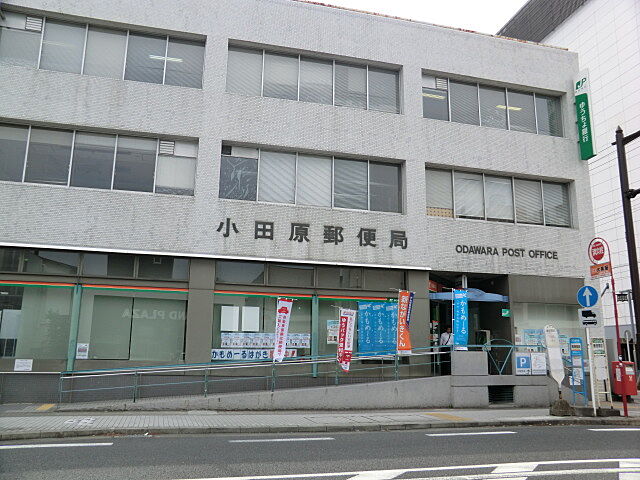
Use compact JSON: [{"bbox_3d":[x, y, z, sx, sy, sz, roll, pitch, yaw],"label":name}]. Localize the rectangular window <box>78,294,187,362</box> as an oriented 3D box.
[{"bbox_3d":[-5.491,2.634,15.924,2.951,1.855,0.100,4,-12,-14],"label":"rectangular window"}]

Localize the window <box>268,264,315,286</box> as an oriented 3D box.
[{"bbox_3d":[-0.918,1.172,17.449,1.570,0.681,0.100,4,-12,-14],"label":"window"}]

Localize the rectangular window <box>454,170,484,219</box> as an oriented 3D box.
[{"bbox_3d":[5.193,-1.554,18.613,1.201,1.718,0.100,4,-9,-15],"label":"rectangular window"}]

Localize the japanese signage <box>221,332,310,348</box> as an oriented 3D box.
[{"bbox_3d":[-1.667,3.168,16.850,2.810,0.441,0.020,4,-12,-14],"label":"japanese signage"}]

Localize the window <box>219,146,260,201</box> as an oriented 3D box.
[{"bbox_3d":[-2.641,-2.180,17.722,1.251,1.828,0.100,4,-11,-15],"label":"window"}]

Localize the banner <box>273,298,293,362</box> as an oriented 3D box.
[{"bbox_3d":[-1.015,2.457,14.545,0.450,1.680,0.100,7,-12,-14],"label":"banner"}]

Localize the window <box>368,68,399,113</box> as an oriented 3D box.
[{"bbox_3d":[2.349,-5.494,19.654,1.243,1.734,0.100,4,-12,-14],"label":"window"}]

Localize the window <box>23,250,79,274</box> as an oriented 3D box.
[{"bbox_3d":[-7.443,0.647,14.855,1.398,0.646,0.100,4,-9,-15],"label":"window"}]

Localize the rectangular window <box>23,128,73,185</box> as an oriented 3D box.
[{"bbox_3d":[-7.690,-2.377,15.257,1.174,1.670,0.100,4,-9,-15],"label":"rectangular window"}]

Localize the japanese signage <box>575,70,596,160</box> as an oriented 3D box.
[{"bbox_3d":[10.366,-4.798,20.840,0.190,3.380,0.650,4,-11,-15],"label":"japanese signage"}]

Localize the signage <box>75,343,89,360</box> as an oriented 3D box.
[{"bbox_3d":[-6.514,3.059,14.733,0.301,0.423,0.020,4,-9,-15],"label":"signage"}]

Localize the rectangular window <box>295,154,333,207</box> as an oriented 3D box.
[{"bbox_3d":[-0.155,-1.893,17.219,1.211,1.737,0.100,4,-9,-15],"label":"rectangular window"}]

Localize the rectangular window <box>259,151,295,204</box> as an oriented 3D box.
[{"bbox_3d":[-1.404,-2.116,17.970,1.291,1.800,0.100,4,-12,-14],"label":"rectangular window"}]

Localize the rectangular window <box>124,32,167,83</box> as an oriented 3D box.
[{"bbox_3d":[-5.696,-5.965,17.602,1.245,1.794,0.100,4,-11,-15],"label":"rectangular window"}]

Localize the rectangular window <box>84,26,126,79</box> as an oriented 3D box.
[{"bbox_3d":[-6.901,-6.025,17.281,1.250,1.803,0.100,4,-11,-15],"label":"rectangular window"}]

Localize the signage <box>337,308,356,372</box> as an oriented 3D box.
[{"bbox_3d":[0.786,2.878,15.436,0.548,1.798,0.200,4,-9,-15],"label":"signage"}]

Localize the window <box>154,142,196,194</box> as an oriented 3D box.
[{"bbox_3d":[-4.582,-2.319,17.152,1.229,1.824,0.100,4,-12,-14],"label":"window"}]

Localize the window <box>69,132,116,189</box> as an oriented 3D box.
[{"bbox_3d":[-7.342,-2.573,17.420,1.305,1.894,0.100,4,-13,-14],"label":"window"}]

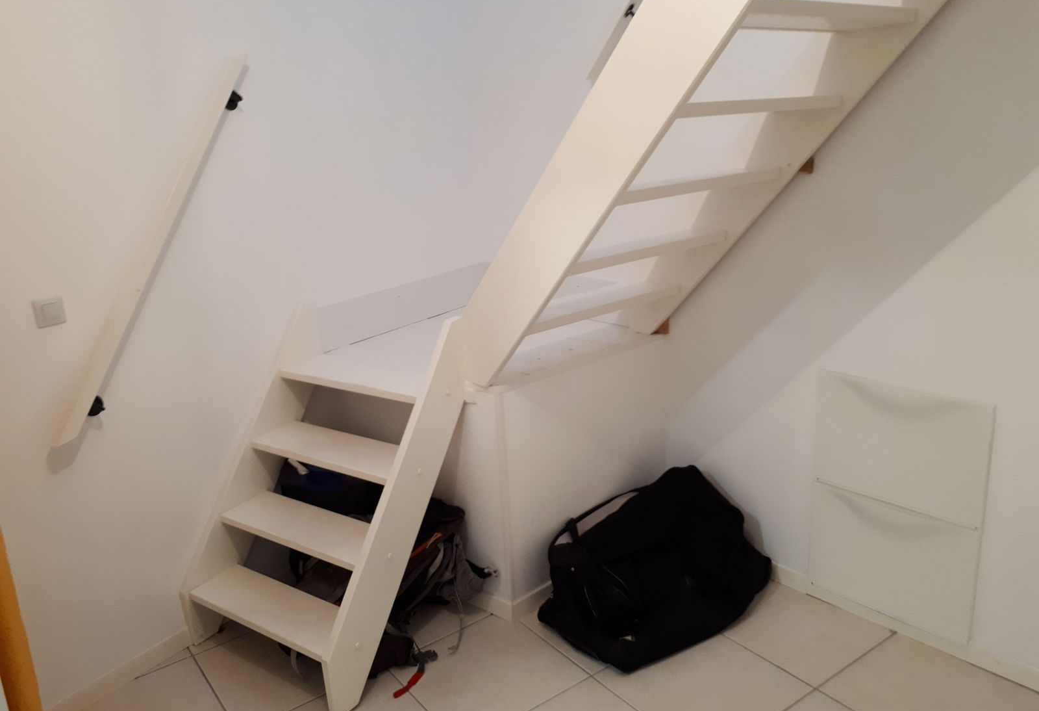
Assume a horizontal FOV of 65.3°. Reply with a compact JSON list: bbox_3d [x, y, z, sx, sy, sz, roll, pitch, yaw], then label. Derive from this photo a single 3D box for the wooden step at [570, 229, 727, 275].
[{"bbox_3d":[0.341,-0.330,2.541,0.771,0.031,0.185,-16,21,-38],"label":"wooden step"}]

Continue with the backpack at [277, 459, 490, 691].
[{"bbox_3d":[-0.482,0.658,2.658,0.600,0.510,0.450,8,20,33],"label":"backpack"}]

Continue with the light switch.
[{"bbox_3d":[-1.261,-0.115,2.174,0.015,0.073,0.074,9,20,36],"label":"light switch"}]

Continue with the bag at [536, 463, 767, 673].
[{"bbox_3d":[0.468,0.663,2.696,0.710,0.385,0.390,-14,20,-33],"label":"bag"}]

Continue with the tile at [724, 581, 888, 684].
[{"bbox_3d":[0.884,0.871,2.619,0.425,0.010,0.450,-14,20,-34],"label":"tile"}]

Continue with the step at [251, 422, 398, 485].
[{"bbox_3d":[-0.601,0.317,2.679,0.623,0.025,0.198,8,20,33],"label":"step"}]

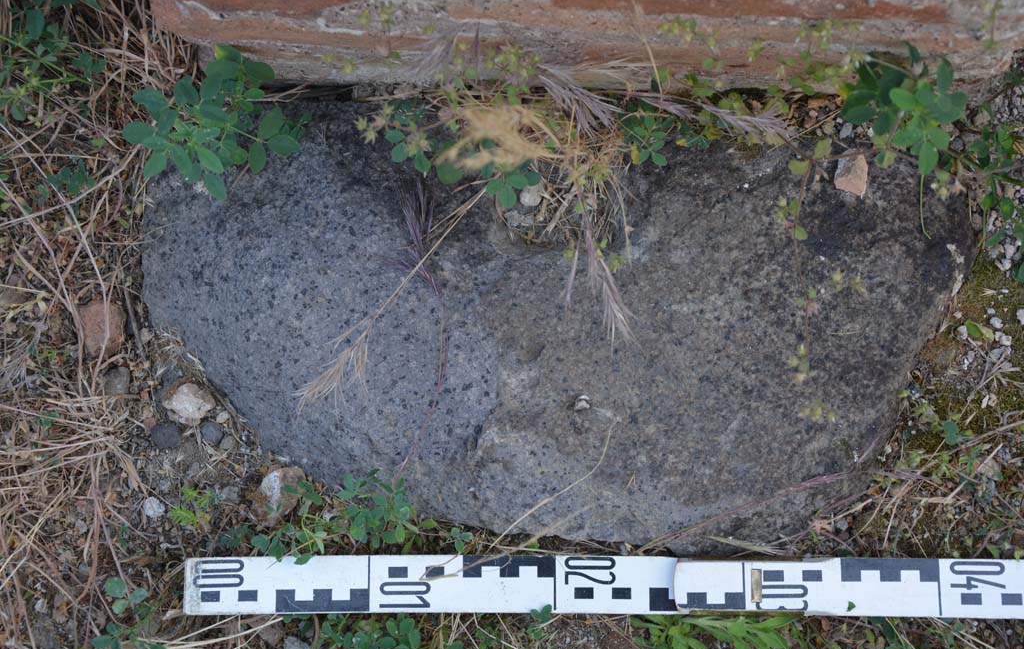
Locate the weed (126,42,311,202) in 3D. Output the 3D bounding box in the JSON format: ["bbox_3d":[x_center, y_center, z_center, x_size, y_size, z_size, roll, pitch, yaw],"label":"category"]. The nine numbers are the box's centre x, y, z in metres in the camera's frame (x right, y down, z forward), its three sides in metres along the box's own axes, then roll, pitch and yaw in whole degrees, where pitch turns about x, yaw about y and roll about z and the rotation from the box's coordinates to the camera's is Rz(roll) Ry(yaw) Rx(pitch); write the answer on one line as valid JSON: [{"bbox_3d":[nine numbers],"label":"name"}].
[{"bbox_3d":[-0.161,-0.110,1.125,0.098,0.080,0.072,0,76,3],"label":"weed"}]

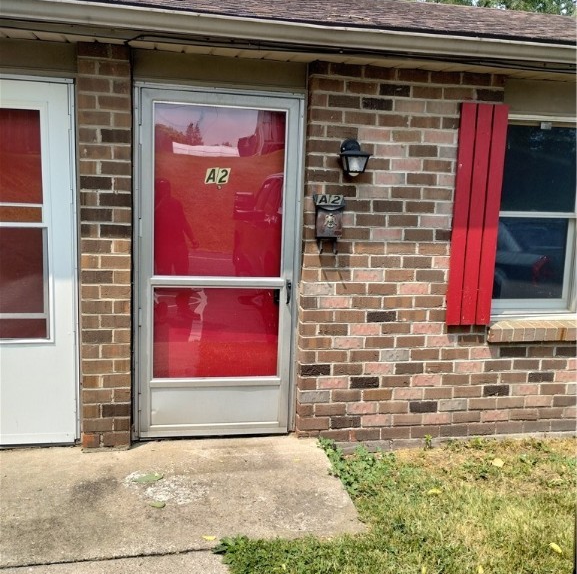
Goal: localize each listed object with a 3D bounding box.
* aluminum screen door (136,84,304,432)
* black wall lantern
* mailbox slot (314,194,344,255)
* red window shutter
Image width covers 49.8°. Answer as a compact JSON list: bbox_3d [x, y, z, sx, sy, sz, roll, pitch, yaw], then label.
[{"bbox_3d":[-0.415,-0.103,3.657,0.965,2.023,0.100,0,8,-12],"label":"aluminum screen door"},{"bbox_3d":[0.361,-0.733,3.511,0.161,0.215,0.180,0,8,-12],"label":"black wall lantern"},{"bbox_3d":[0.226,-0.367,3.586,0.171,0.341,0.085,0,8,-12],"label":"mailbox slot"},{"bbox_3d":[1.144,-0.426,3.799,0.303,1.331,0.035,0,8,-12],"label":"red window shutter"}]

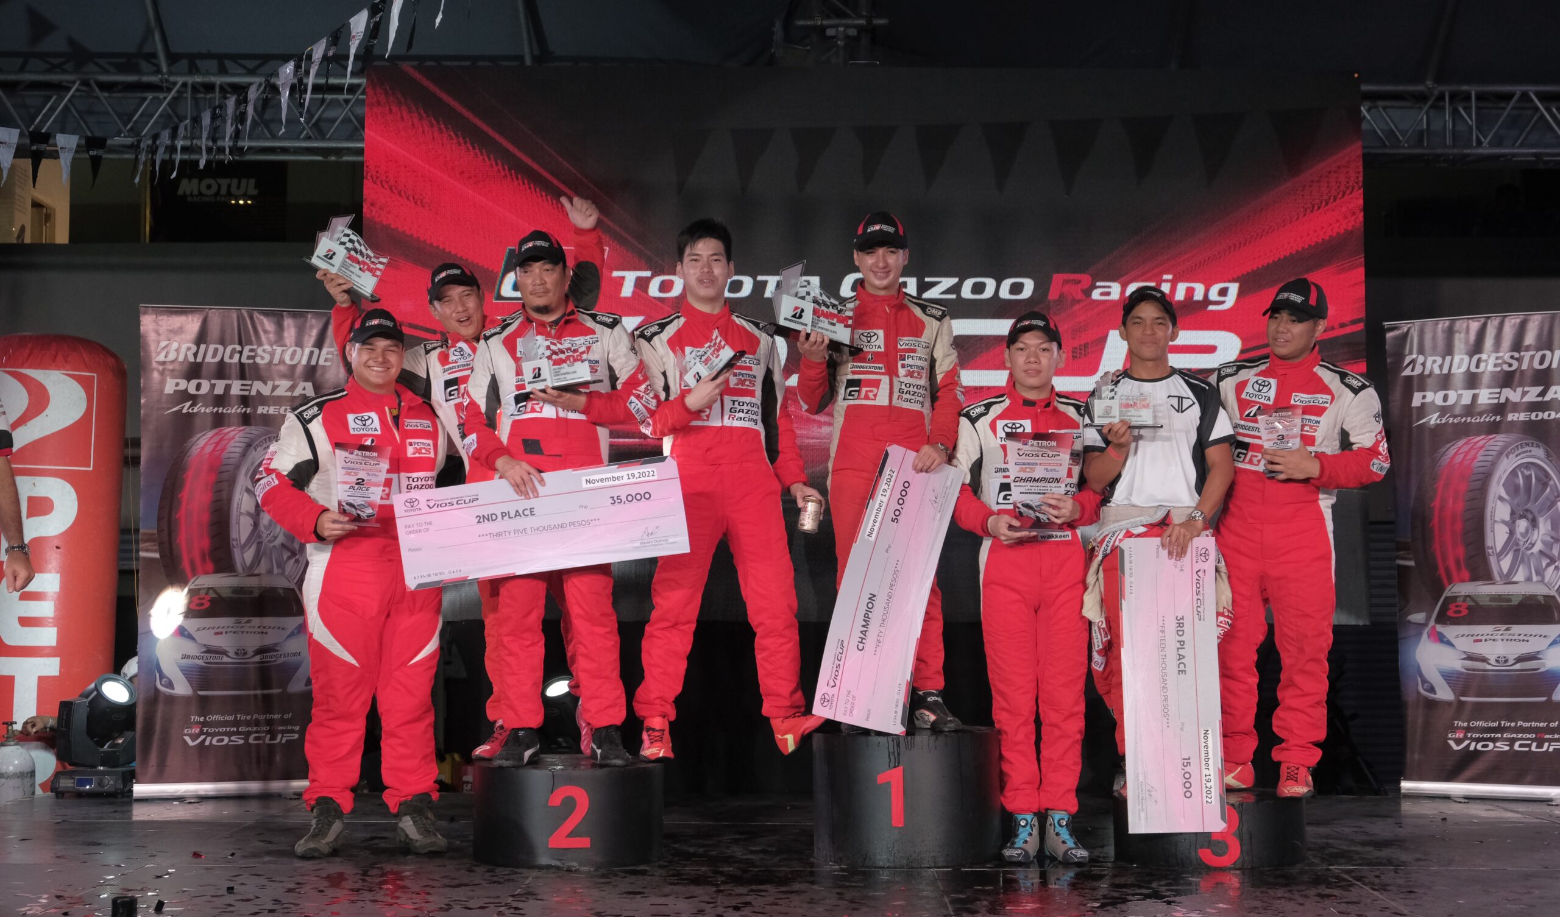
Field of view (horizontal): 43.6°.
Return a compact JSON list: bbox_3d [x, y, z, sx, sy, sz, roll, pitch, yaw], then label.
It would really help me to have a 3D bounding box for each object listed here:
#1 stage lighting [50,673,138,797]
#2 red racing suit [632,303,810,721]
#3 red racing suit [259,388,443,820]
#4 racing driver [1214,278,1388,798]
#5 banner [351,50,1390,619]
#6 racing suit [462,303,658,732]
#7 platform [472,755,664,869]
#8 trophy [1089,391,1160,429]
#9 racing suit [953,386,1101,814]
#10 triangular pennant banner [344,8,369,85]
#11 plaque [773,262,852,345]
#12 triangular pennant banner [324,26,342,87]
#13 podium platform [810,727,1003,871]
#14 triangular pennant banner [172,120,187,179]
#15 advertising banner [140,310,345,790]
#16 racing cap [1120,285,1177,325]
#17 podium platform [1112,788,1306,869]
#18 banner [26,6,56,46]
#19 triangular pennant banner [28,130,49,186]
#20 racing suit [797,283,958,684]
[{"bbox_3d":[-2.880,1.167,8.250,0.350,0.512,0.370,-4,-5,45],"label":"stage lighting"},{"bbox_3d":[-0.196,0.173,6.470,0.590,1.387,0.400,0,-4,-2],"label":"red racing suit"},{"bbox_3d":[-1.424,0.452,6.520,0.600,1.410,0.400,0,-4,-7],"label":"red racing suit"},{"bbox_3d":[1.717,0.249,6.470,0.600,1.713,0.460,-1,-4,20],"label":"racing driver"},{"bbox_3d":[0.380,-0.514,8.799,4.480,2.500,0.100,0,-4,1],"label":"banner"},{"bbox_3d":[-0.703,0.195,6.330,0.600,1.380,0.450,0,-4,-5],"label":"racing suit"},{"bbox_3d":[-0.678,1.118,6.235,0.609,0.299,0.609,0,-4,-6],"label":"platform"},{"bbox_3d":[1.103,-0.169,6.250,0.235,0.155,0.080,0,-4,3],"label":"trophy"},{"bbox_3d":[0.796,0.454,6.360,0.460,1.360,0.360,0,-4,3],"label":"racing suit"},{"bbox_3d":[-1.706,-1.629,7.831,0.040,0.300,0.220,2,-4,-28],"label":"triangular pennant banner"},{"bbox_3d":[0.118,-0.485,6.250,0.275,0.235,0.090,16,-3,1],"label":"plaque"},{"bbox_3d":[-1.826,-1.626,7.950,0.050,0.290,0.190,2,-4,-29],"label":"triangular pennant banner"},{"bbox_3d":[0.414,1.095,6.346,0.606,0.385,0.606,0,-4,4],"label":"podium platform"},{"bbox_3d":[-3.336,-1.709,10.836,0.040,0.300,0.220,2,-4,-28],"label":"triangular pennant banner"},{"bbox_3d":[-2.209,0.388,8.093,0.820,2.010,0.120,1,-4,-11],"label":"advertising banner"},{"bbox_3d":[1.227,-0.508,6.480,0.180,0.125,0.260,-1,-11,3],"label":"racing cap"},{"bbox_3d":[1.391,1.195,6.319,0.606,0.185,0.606,0,-4,6],"label":"podium platform"},{"bbox_3d":[-4.284,-2.509,11.300,0.190,0.230,0.040,14,1,0],"label":"banner"},{"bbox_3d":[-4.108,-1.666,10.800,0.040,0.300,0.200,-2,-4,31],"label":"triangular pennant banner"},{"bbox_3d":[0.320,0.097,6.190,0.528,1.299,0.380,0,-4,7],"label":"racing suit"}]

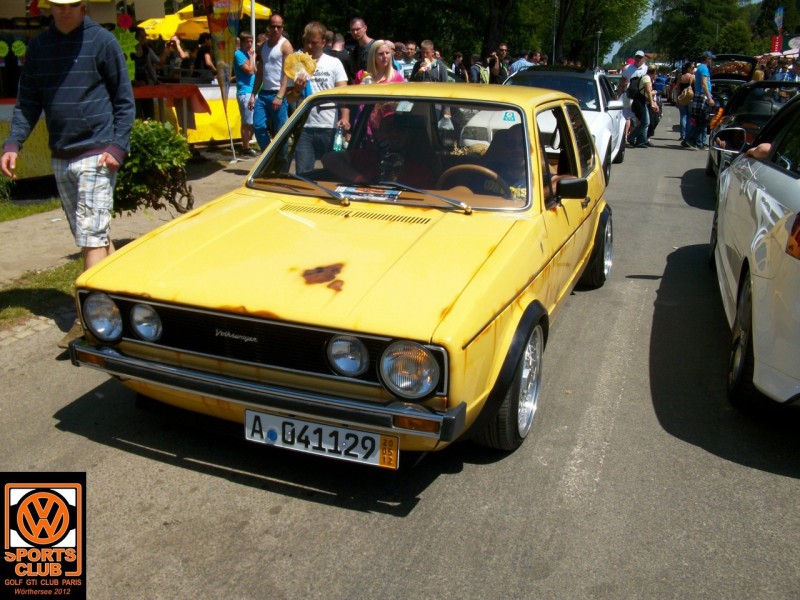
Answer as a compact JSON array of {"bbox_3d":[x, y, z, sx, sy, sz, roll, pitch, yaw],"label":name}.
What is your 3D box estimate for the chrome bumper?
[{"bbox_3d":[-0.481,0.265,2.528,1.430,0.105,0.170,8,18,20],"label":"chrome bumper"}]

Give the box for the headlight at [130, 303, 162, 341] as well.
[{"bbox_3d":[-0.838,0.071,2.641,0.142,0.142,0.070,8,18,20],"label":"headlight"}]

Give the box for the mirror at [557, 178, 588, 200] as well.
[{"bbox_3d":[0.697,-0.446,3.163,0.135,0.088,0.070,8,18,20],"label":"mirror"}]

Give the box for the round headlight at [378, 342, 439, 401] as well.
[{"bbox_3d":[0.036,0.201,2.337,0.180,0.180,0.070,8,18,20],"label":"round headlight"}]

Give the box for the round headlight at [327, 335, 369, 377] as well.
[{"bbox_3d":[-0.149,0.165,2.388,0.142,0.142,0.070,8,18,20],"label":"round headlight"}]

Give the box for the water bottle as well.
[{"bbox_3d":[-0.511,-1.362,6.600,0.070,0.230,0.070,7,17,0],"label":"water bottle"}]

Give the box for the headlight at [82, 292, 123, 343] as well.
[{"bbox_3d":[-0.997,0.055,2.686,0.180,0.180,0.075,8,18,20],"label":"headlight"}]

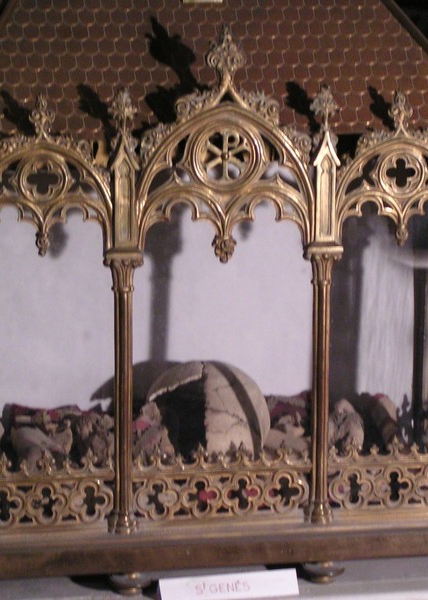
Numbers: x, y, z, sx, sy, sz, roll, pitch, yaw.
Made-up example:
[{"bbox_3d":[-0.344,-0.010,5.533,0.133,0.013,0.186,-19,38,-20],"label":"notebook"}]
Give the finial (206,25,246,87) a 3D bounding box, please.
[{"bbox_3d":[0.014,-0.277,2.490,0.042,0.068,0.017,-2,11,-11],"label":"finial"}]

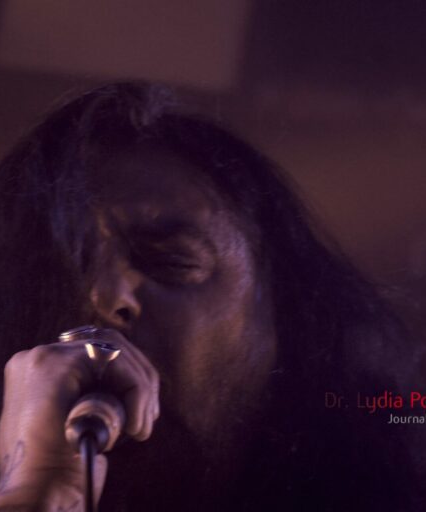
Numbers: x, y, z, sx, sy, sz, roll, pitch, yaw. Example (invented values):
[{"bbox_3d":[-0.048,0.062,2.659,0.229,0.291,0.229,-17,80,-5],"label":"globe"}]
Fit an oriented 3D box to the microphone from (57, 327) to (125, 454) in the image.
[{"bbox_3d":[-0.059,0.071,1.940,0.050,0.050,0.167,0,14,4],"label":"microphone"}]

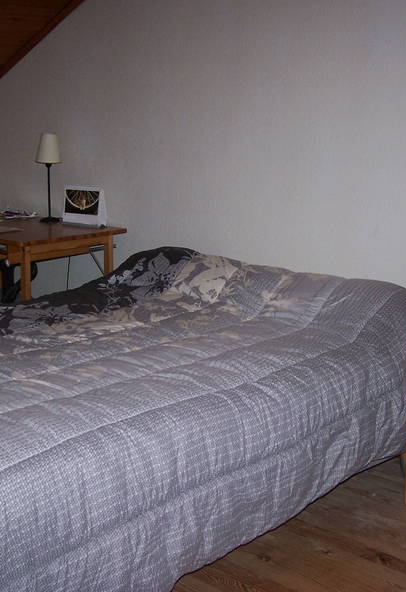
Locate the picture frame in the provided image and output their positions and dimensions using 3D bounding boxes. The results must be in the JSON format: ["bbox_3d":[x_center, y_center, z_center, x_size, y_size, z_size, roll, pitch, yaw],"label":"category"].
[{"bbox_3d":[-0.571,-0.435,4.186,0.265,0.188,0.085,11,16,41],"label":"picture frame"}]

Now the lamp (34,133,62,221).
[{"bbox_3d":[-0.759,-0.589,4.329,0.135,0.428,0.135,0,12,0],"label":"lamp"}]

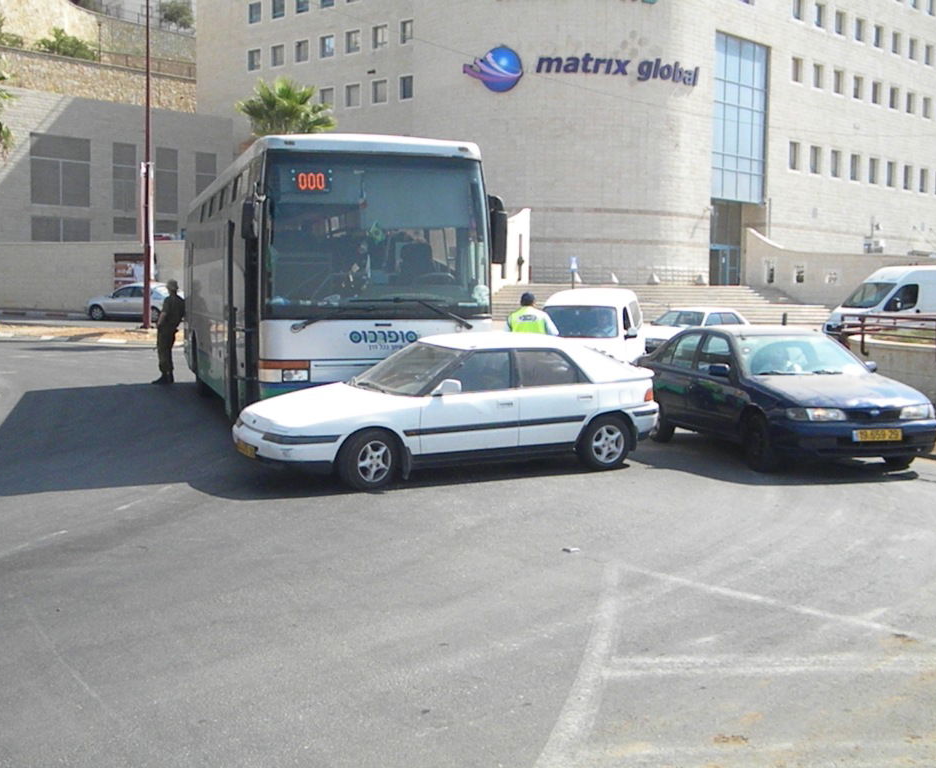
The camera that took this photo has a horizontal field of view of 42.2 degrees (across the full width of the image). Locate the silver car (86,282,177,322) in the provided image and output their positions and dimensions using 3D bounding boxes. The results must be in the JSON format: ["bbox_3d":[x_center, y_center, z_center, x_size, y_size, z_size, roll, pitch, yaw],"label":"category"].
[{"bbox_3d":[-13.155,-3.293,48.710,4.450,1.470,1.740,3,5,28],"label":"silver car"}]

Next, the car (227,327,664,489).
[{"bbox_3d":[-0.172,0.182,11.804,4.250,1.335,1.680,-2,5,-30],"label":"car"}]

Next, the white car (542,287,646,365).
[{"bbox_3d":[2.399,-0.919,23.894,1.700,1.840,4.100,2,4,15],"label":"white car"}]

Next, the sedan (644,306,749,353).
[{"bbox_3d":[5.792,-1.266,31.386,1.670,1.390,4.300,4,6,41],"label":"sedan"}]

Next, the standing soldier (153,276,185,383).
[{"bbox_3d":[-5.357,-0.940,21.800,0.400,1.870,0.560,-2,5,-30],"label":"standing soldier"}]

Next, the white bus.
[{"bbox_3d":[-2.627,-1.370,18.497,2.560,3.420,11.900,-1,4,-17],"label":"white bus"}]

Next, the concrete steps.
[{"bbox_3d":[8.624,-3.750,57.000,17.000,1.850,5.000,1,4,7],"label":"concrete steps"}]

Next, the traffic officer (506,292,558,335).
[{"bbox_3d":[0.814,-0.364,16.416,0.620,1.770,0.360,1,4,6],"label":"traffic officer"}]

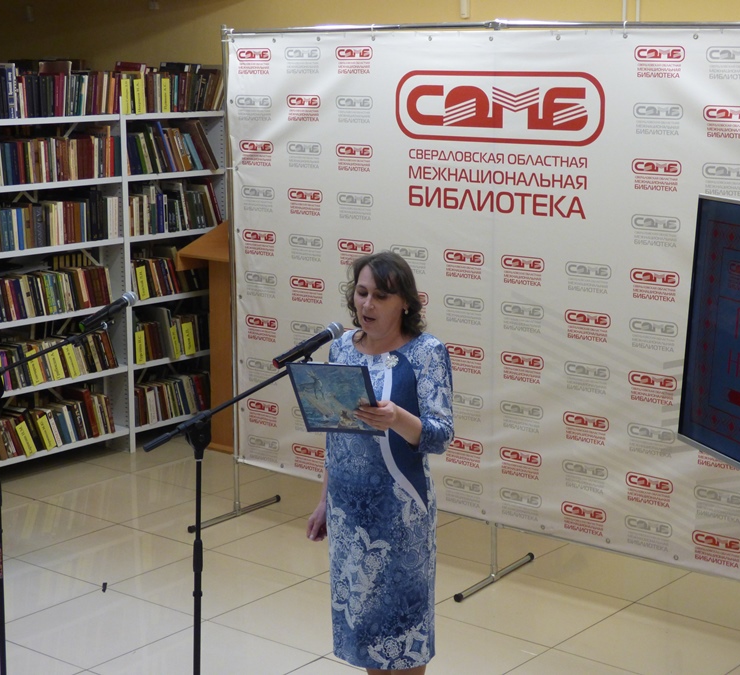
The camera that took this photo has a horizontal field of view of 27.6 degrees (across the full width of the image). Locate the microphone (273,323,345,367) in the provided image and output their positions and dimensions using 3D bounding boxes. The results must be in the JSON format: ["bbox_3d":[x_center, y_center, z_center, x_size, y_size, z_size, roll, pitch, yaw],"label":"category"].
[{"bbox_3d":[-0.169,0.023,4.269,0.252,0.050,0.050,-30,26,-33],"label":"microphone"}]

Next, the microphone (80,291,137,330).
[{"bbox_3d":[-0.868,-0.085,5.029,0.050,0.050,0.252,8,31,38],"label":"microphone"}]

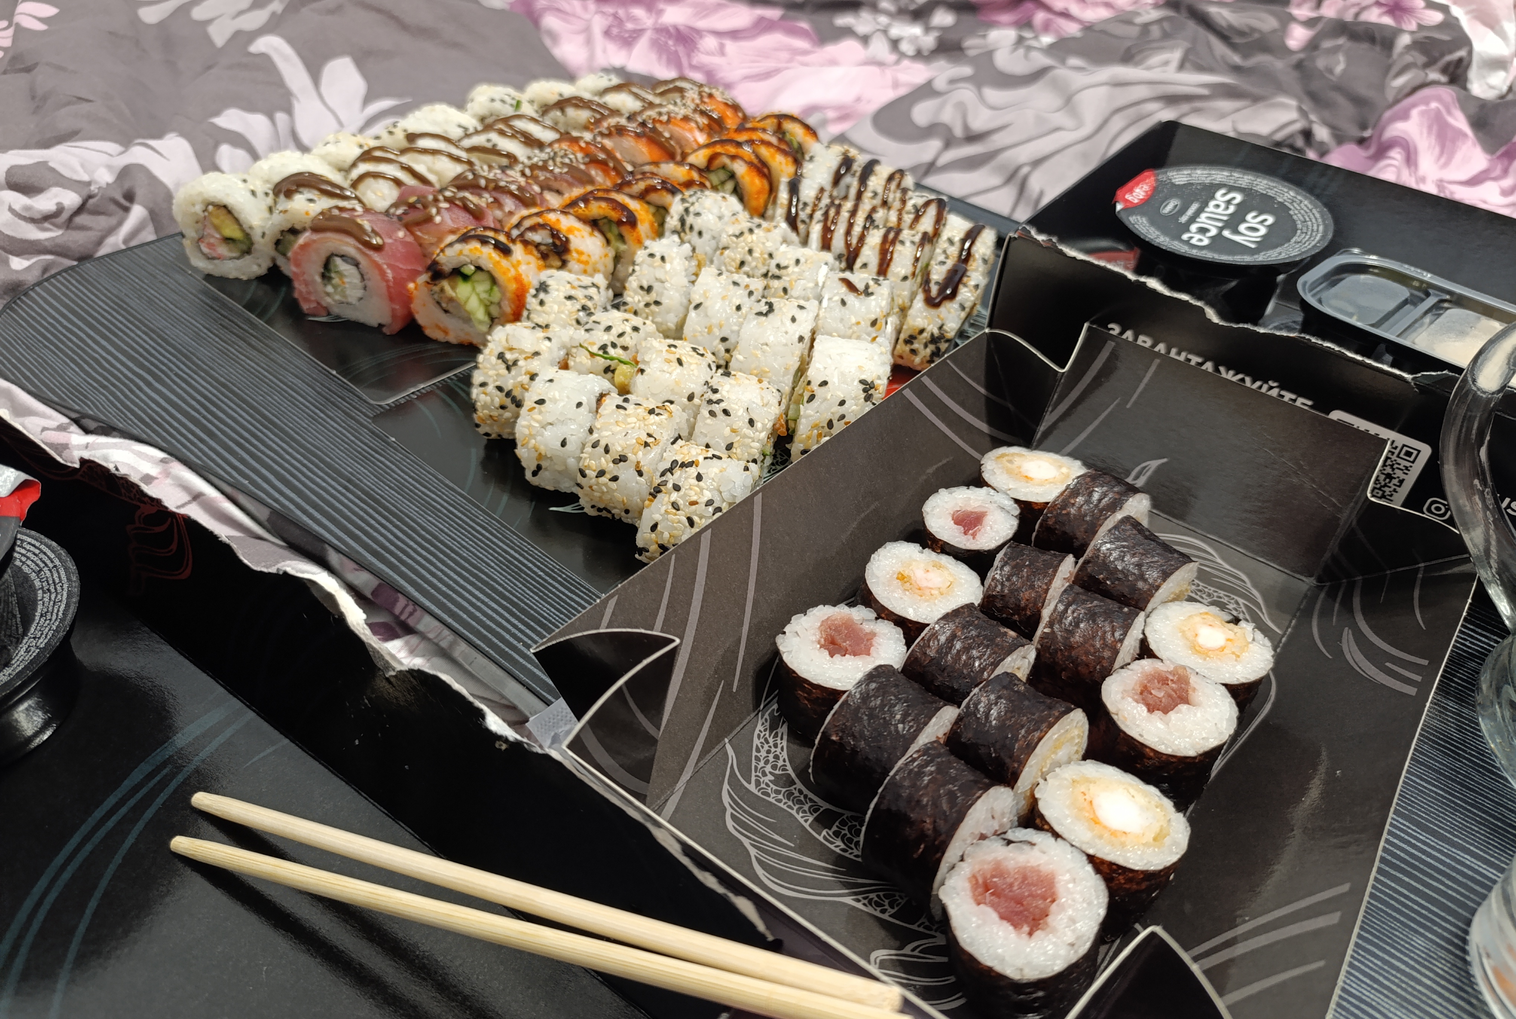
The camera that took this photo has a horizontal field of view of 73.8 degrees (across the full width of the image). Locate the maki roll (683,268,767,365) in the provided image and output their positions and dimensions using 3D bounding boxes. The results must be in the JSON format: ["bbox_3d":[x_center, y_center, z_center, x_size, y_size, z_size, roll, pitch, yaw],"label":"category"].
[{"bbox_3d":[-0.013,-0.078,0.411,0.024,0.034,0.039,11,37,10],"label":"maki roll"}]

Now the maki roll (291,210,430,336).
[{"bbox_3d":[-0.161,-0.096,0.406,0.046,0.042,0.028,16,40,15],"label":"maki roll"}]

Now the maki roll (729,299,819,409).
[{"bbox_3d":[0.006,-0.058,0.384,0.025,0.036,0.041,12,38,10],"label":"maki roll"}]

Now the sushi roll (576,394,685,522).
[{"bbox_3d":[-0.040,-0.017,0.323,0.025,0.034,0.035,13,39,11],"label":"sushi roll"}]

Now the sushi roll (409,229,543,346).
[{"bbox_3d":[-0.112,-0.088,0.402,0.045,0.041,0.026,9,38,6],"label":"sushi roll"}]

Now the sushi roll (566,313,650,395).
[{"bbox_3d":[-0.056,-0.055,0.378,0.023,0.031,0.036,7,37,3],"label":"sushi roll"}]

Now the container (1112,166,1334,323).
[{"bbox_3d":[0.191,-0.112,0.424,0.084,0.030,0.084,13,44,13],"label":"container"}]

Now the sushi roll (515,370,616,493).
[{"bbox_3d":[-0.064,-0.026,0.337,0.023,0.033,0.036,8,37,5],"label":"sushi roll"}]

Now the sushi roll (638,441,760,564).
[{"bbox_3d":[-0.018,0.000,0.303,0.028,0.034,0.036,12,39,9],"label":"sushi roll"}]

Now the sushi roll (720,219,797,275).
[{"bbox_3d":[0.000,-0.103,0.434,0.027,0.038,0.038,8,38,5],"label":"sushi roll"}]

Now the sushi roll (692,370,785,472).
[{"bbox_3d":[-0.007,-0.031,0.353,0.024,0.029,0.035,12,38,10],"label":"sushi roll"}]

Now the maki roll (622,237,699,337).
[{"bbox_3d":[-0.041,-0.095,0.428,0.024,0.036,0.039,7,37,4],"label":"maki roll"}]

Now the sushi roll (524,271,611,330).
[{"bbox_3d":[-0.076,-0.077,0.406,0.023,0.031,0.036,10,37,8],"label":"sushi roll"}]

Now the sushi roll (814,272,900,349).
[{"bbox_3d":[0.039,-0.071,0.397,0.026,0.037,0.038,10,38,8],"label":"sushi roll"}]

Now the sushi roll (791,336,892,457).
[{"bbox_3d":[0.030,-0.038,0.358,0.025,0.038,0.044,12,38,10],"label":"sushi roll"}]

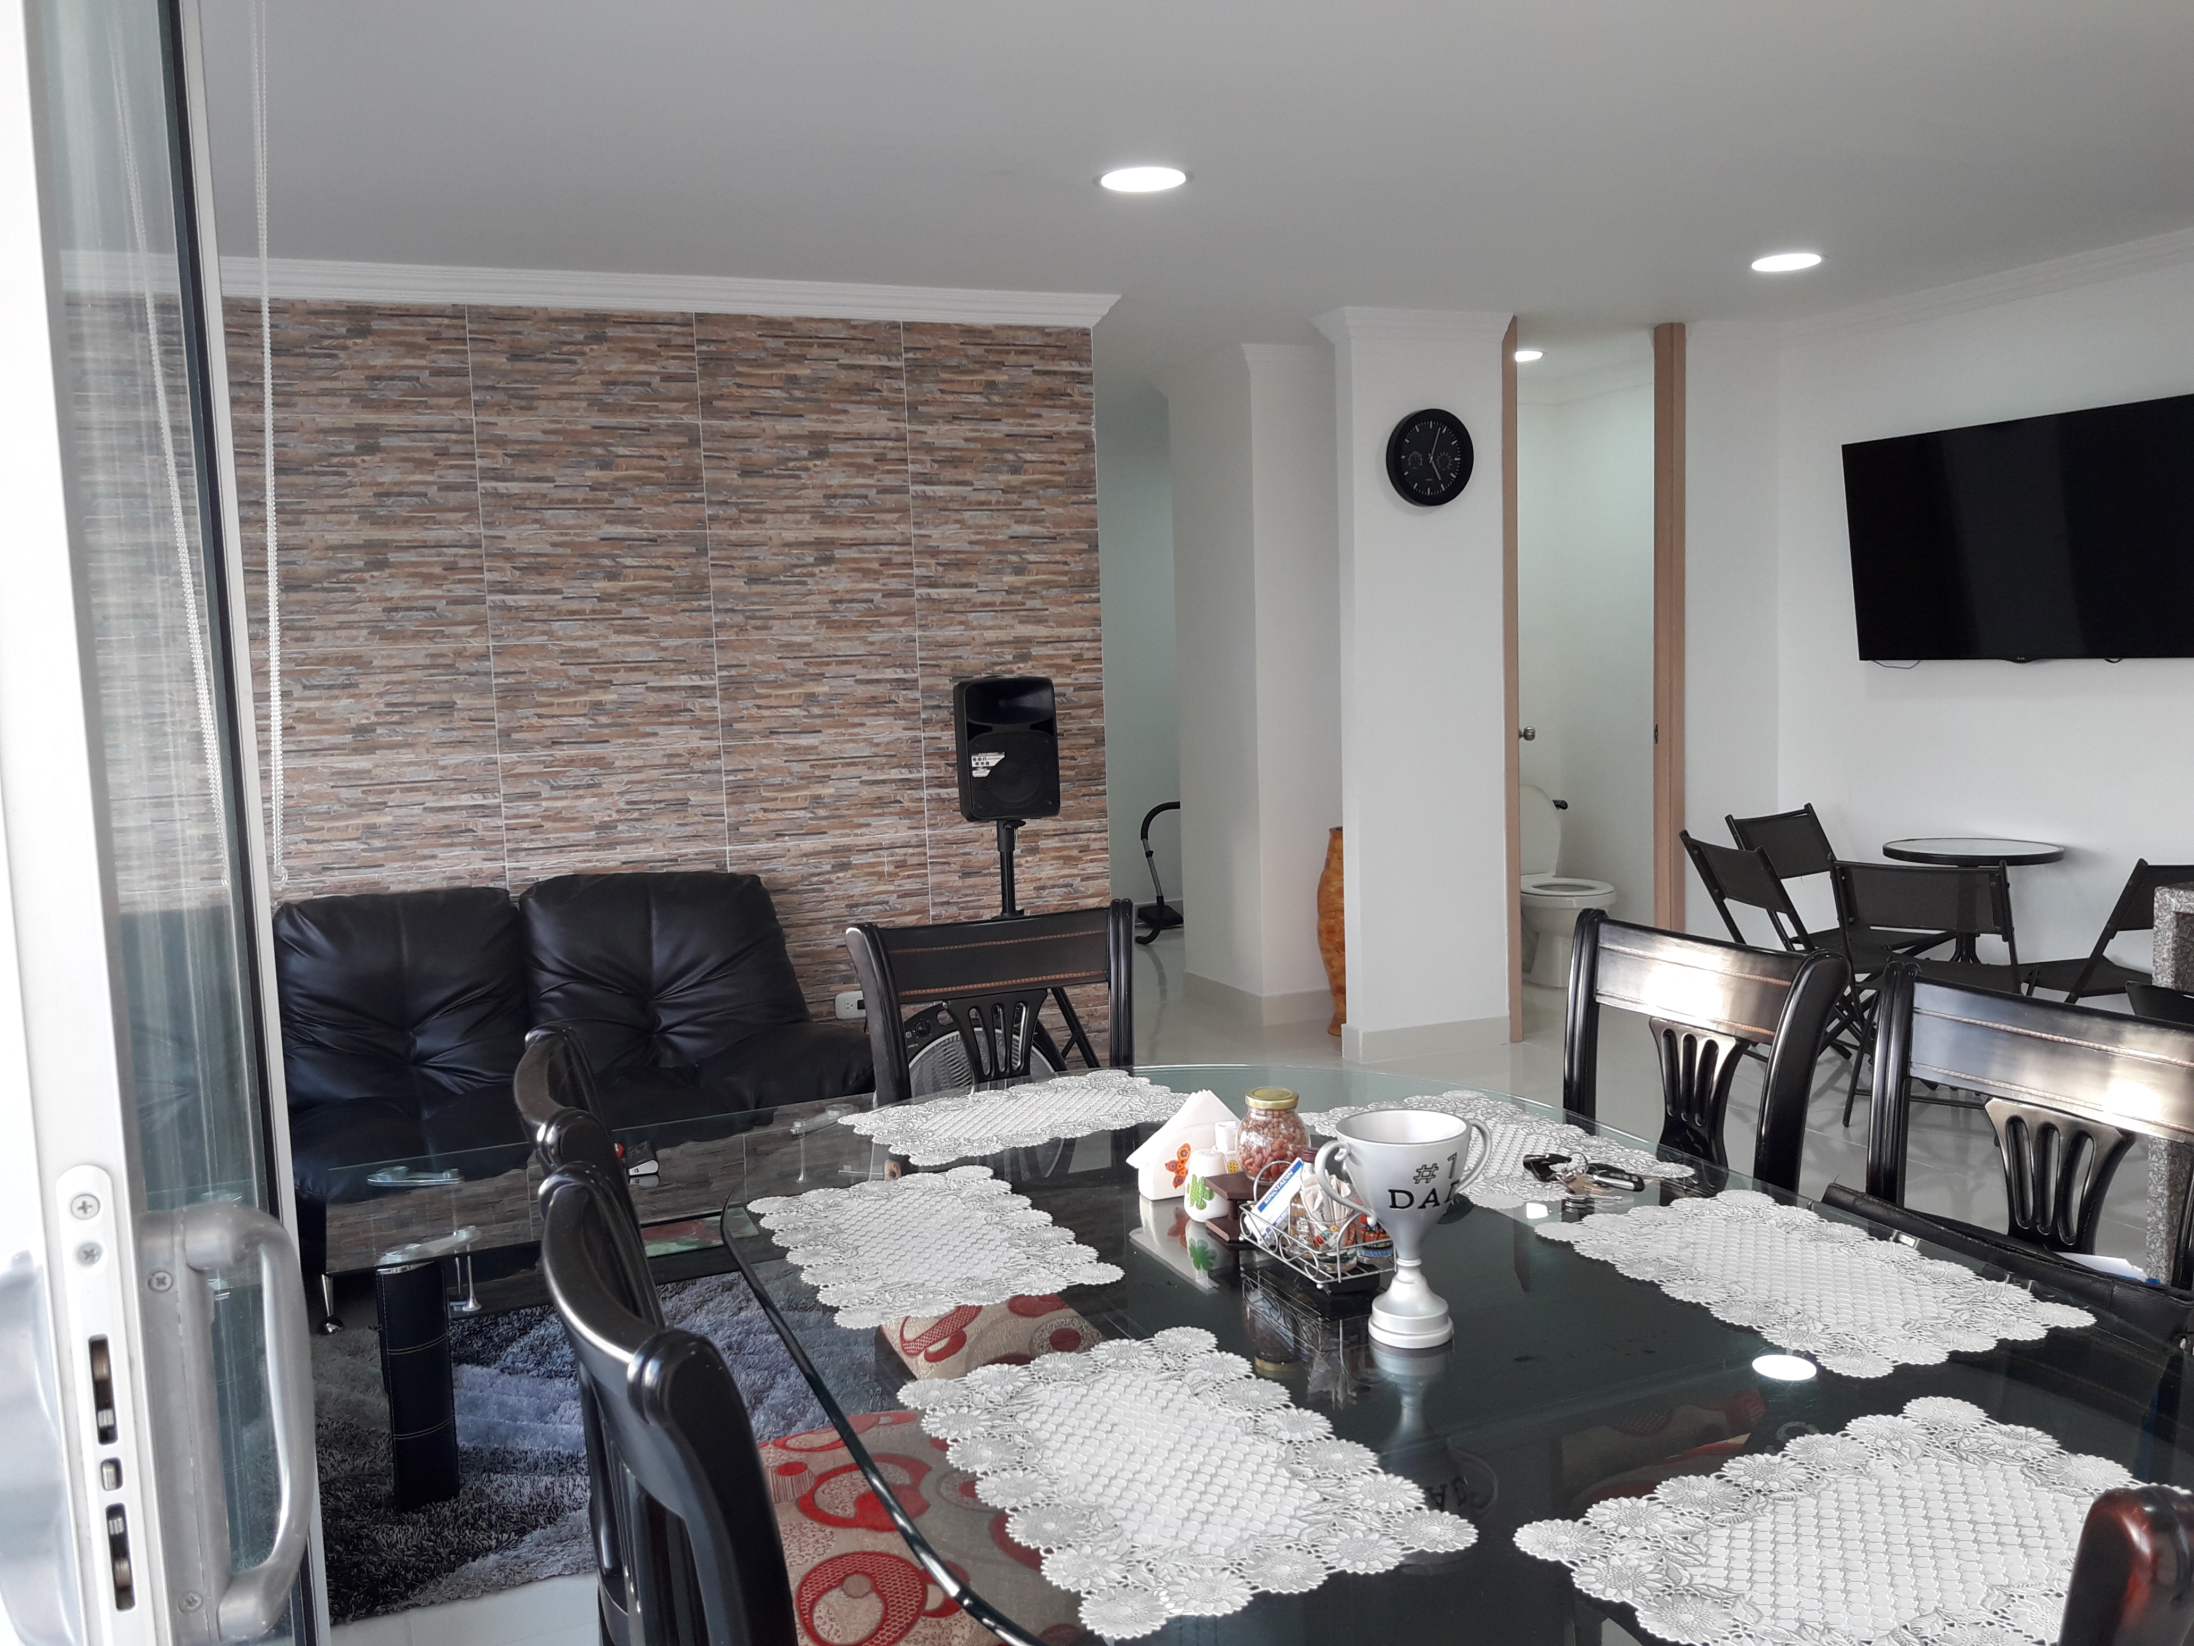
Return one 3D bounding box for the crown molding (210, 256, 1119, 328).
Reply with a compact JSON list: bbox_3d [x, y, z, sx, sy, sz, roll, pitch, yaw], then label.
[{"bbox_3d":[-1.123,-1.454,4.894,2.615,0.092,0.080,-5,6,-24],"label":"crown molding"}]

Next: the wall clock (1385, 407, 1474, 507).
[{"bbox_3d":[1.109,-1.219,5.919,0.320,0.320,0.045,-5,6,-24],"label":"wall clock"}]

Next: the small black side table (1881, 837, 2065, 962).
[{"bbox_3d":[2.692,0.438,5.466,0.500,0.720,0.500,-5,6,-24],"label":"small black side table"}]

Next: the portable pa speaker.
[{"bbox_3d":[-0.273,-0.205,4.898,0.260,0.385,0.220,-5,6,-24],"label":"portable pa speaker"}]

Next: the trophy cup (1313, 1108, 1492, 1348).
[{"bbox_3d":[0.302,0.396,1.717,0.190,0.200,0.130,-4,6,-20],"label":"trophy cup"}]

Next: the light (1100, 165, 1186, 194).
[{"bbox_3d":[0.106,-1.462,4.041,0.210,0.025,0.210,-2,6,0],"label":"light"}]

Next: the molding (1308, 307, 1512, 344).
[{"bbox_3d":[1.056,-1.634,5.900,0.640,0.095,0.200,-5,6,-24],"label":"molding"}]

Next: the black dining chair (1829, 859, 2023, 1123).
[{"bbox_3d":[2.375,0.459,5.016,0.462,0.789,0.495,2,7,40],"label":"black dining chair"}]

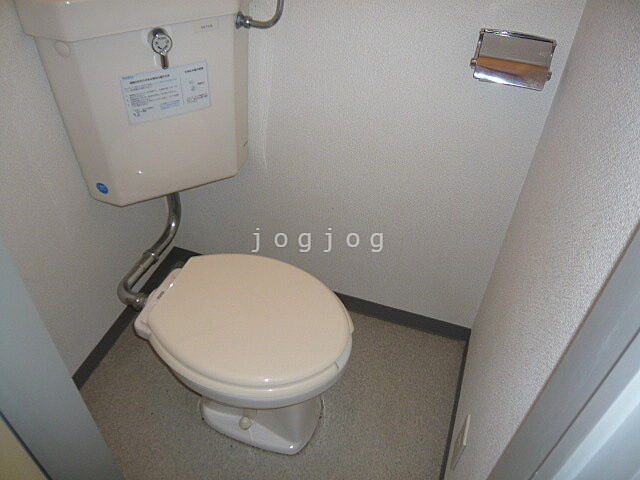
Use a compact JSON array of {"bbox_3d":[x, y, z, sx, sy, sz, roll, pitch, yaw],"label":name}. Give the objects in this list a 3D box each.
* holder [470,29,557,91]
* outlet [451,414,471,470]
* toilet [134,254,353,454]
[{"bbox_3d":[0.374,-0.348,1.003,0.148,0.077,0.075,14,44,13],"label":"holder"},{"bbox_3d":[0.307,0.441,1.130,0.011,0.128,0.073,14,44,13],"label":"outlet"},{"bbox_3d":[-0.175,0.307,1.294,0.500,0.397,0.377,14,44,13],"label":"toilet"}]

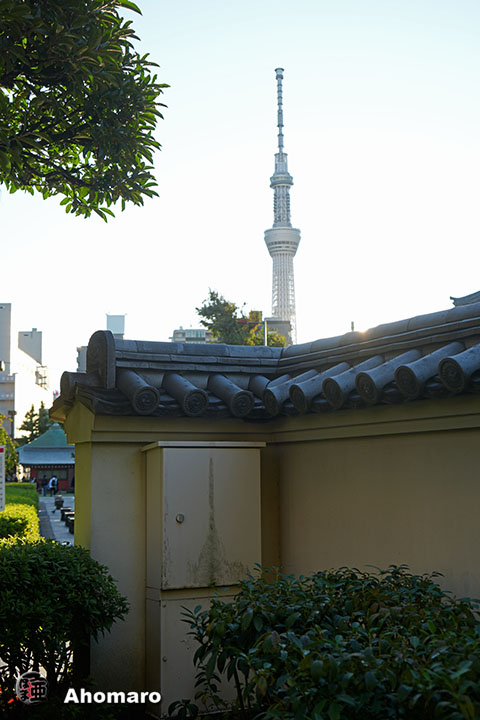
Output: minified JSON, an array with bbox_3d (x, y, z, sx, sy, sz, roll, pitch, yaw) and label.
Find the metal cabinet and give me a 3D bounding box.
[{"bbox_3d":[-0.214,1.335,5.753,0.765,1.630,0.255,4,-8,-30],"label":"metal cabinet"}]

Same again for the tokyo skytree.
[{"bbox_3d":[65.296,-141.030,1397.441,66.000,634.000,66.000,-1,-7,3],"label":"tokyo skytree"}]

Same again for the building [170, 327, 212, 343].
[{"bbox_3d":[-12.396,13.658,265.638,13.000,43.500,15.000,-1,-7,0],"label":"building"}]

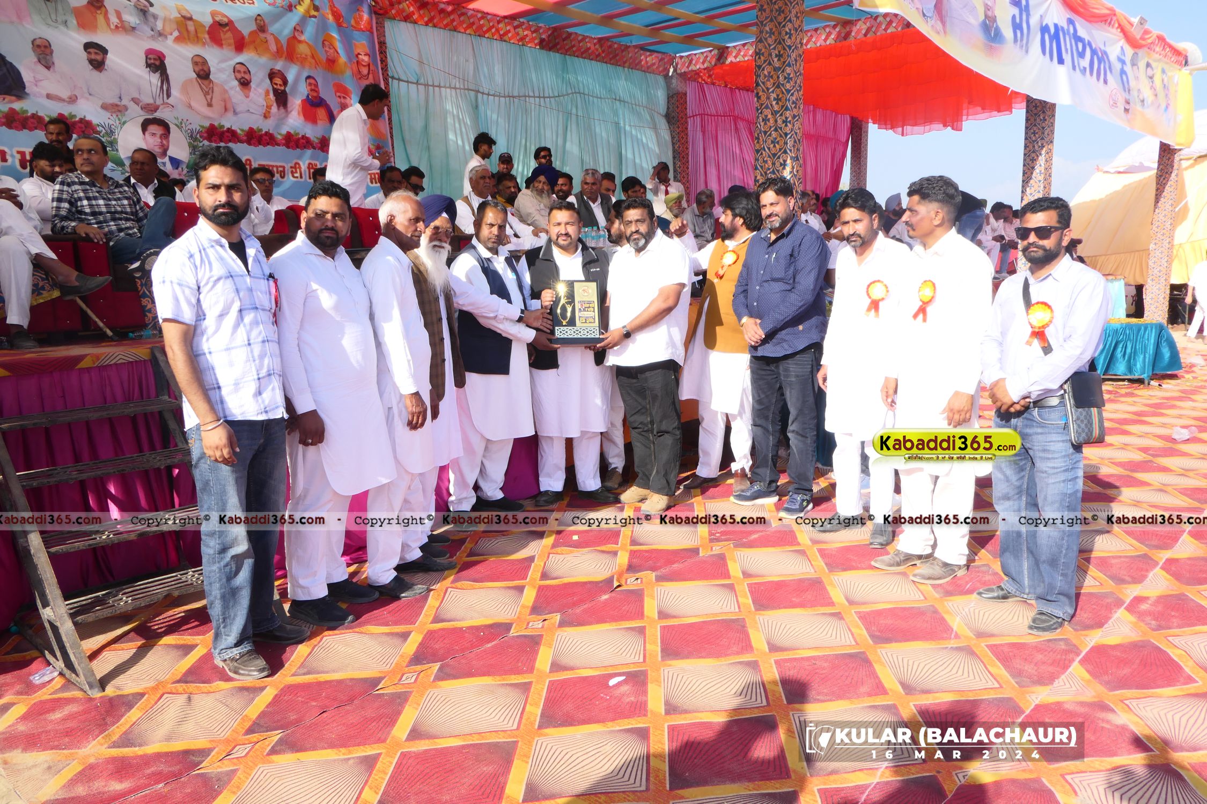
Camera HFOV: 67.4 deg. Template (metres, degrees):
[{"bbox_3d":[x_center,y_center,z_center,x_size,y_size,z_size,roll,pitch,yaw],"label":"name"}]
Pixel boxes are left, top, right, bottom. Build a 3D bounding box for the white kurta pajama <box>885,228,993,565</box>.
[{"bbox_3d":[1.555,-0.043,4.200,0.410,1.480,0.520,-5,10,-23],"label":"white kurta pajama"}]

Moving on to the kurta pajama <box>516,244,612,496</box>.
[{"bbox_3d":[-0.198,-0.164,5.108,0.560,1.420,0.400,-1,11,0],"label":"kurta pajama"}]

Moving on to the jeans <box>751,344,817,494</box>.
[{"bbox_3d":[0.992,0.078,5.005,0.410,0.910,0.310,5,12,27],"label":"jeans"}]

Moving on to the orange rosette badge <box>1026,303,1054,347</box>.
[{"bbox_3d":[1.686,-0.302,3.495,0.030,0.175,0.110,-8,11,-43],"label":"orange rosette badge"}]

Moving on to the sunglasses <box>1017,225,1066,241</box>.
[{"bbox_3d":[1.712,-0.657,3.531,0.150,0.050,0.147,-7,11,-40],"label":"sunglasses"}]

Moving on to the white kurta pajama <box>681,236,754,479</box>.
[{"bbox_3d":[0.727,-0.287,5.517,0.550,1.440,0.420,6,11,40],"label":"white kurta pajama"}]

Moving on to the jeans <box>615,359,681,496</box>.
[{"bbox_3d":[0.260,0.093,5.248,0.400,0.920,0.290,4,9,28],"label":"jeans"}]

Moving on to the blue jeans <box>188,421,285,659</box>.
[{"bbox_3d":[-1.365,0.420,3.400,0.310,0.910,0.390,5,11,31],"label":"blue jeans"}]

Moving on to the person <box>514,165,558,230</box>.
[{"bbox_3d":[-0.529,-1.572,8.199,0.600,1.170,0.780,-7,12,-27],"label":"person"}]

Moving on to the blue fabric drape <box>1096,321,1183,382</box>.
[{"bbox_3d":[5.141,-0.513,8.724,0.800,0.550,0.560,0,11,8],"label":"blue fabric drape"}]

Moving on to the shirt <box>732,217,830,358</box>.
[{"bbox_3d":[0.998,-0.650,5.111,0.530,0.780,0.360,6,10,38],"label":"shirt"}]

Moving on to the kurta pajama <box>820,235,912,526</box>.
[{"bbox_3d":[1.390,-0.133,4.740,0.510,1.460,0.360,8,13,43],"label":"kurta pajama"}]

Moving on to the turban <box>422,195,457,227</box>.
[{"bbox_3d":[-0.791,-0.880,4.268,0.210,0.190,0.250,-7,12,-29],"label":"turban"}]

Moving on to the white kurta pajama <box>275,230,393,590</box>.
[{"bbox_3d":[-1.143,0.046,3.830,0.410,1.480,0.530,4,11,24],"label":"white kurta pajama"}]

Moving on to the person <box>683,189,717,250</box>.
[{"bbox_3d":[1.078,-1.772,9.744,0.560,1.070,0.780,-5,12,-22],"label":"person"}]

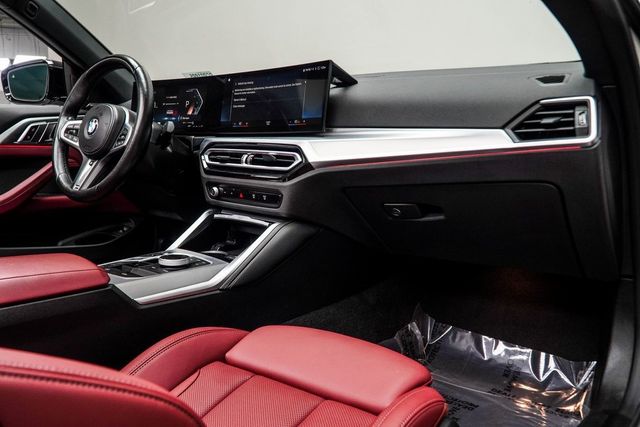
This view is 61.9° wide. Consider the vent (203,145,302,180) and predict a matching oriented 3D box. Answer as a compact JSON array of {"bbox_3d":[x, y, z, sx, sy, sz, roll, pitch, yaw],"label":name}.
[{"bbox_3d":[-0.145,-0.115,1.166,0.287,0.070,0.045,7,6,40],"label":"vent"}]

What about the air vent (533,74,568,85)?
[{"bbox_3d":[0.354,-0.206,0.815,0.056,0.014,0.035,7,-9,40],"label":"air vent"}]

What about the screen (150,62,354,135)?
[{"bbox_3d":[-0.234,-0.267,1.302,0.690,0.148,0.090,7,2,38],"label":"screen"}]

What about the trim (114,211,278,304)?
[{"bbox_3d":[-0.272,0.064,1.016,0.230,0.100,0.340,6,10,35],"label":"trim"}]

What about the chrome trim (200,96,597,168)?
[{"bbox_3d":[0.048,-0.140,0.984,0.840,0.105,0.085,7,6,39],"label":"chrome trim"}]

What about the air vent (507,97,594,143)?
[{"bbox_3d":[0.334,-0.132,0.777,0.127,0.062,0.040,8,4,43],"label":"air vent"}]

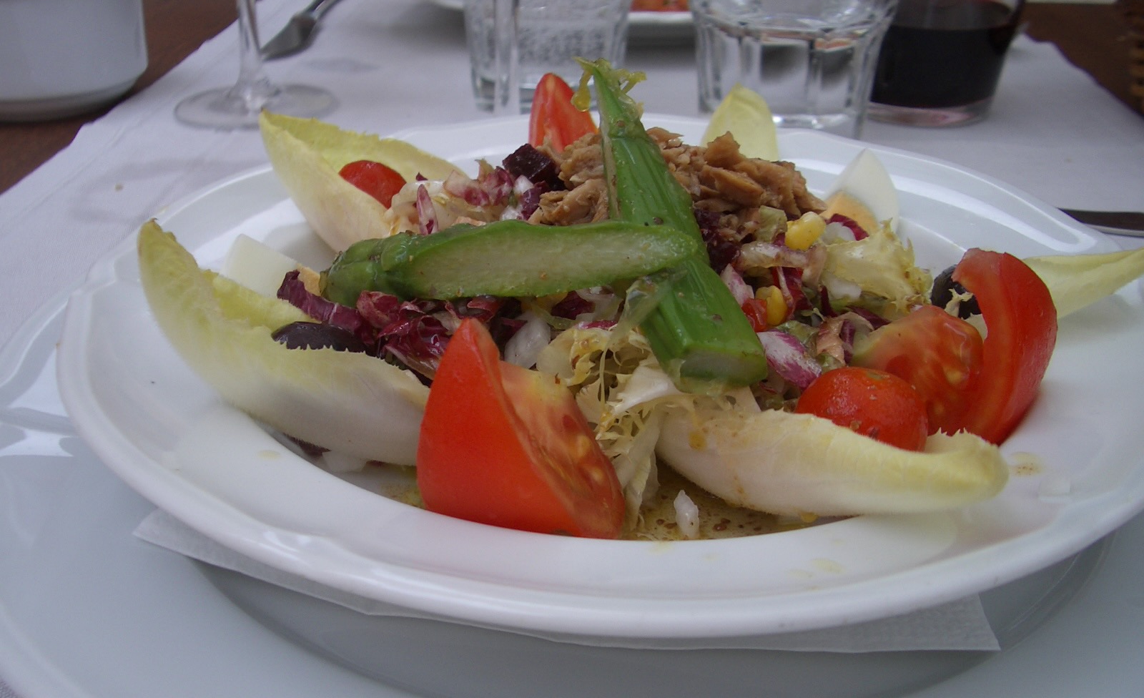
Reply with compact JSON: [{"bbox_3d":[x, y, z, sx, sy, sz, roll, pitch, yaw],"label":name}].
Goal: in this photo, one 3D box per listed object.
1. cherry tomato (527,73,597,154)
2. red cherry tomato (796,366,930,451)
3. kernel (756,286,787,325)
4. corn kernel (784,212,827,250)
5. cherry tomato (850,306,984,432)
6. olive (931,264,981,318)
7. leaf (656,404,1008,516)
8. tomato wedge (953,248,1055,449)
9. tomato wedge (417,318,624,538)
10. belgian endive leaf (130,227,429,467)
[{"bbox_3d":[-0.003,-0.052,0.313,0.028,0.042,0.026,-3,28,-5],"label":"cherry tomato"},{"bbox_3d":[0.052,0.013,0.208,0.025,0.022,0.025,0,28,0],"label":"red cherry tomato"},{"bbox_3d":[0.040,-0.009,0.228,0.007,0.009,0.005,13,28,12],"label":"kernel"},{"bbox_3d":[0.050,-0.025,0.247,0.007,0.009,0.006,38,16,-14],"label":"corn kernel"},{"bbox_3d":[0.066,0.005,0.224,0.025,0.025,0.019,11,30,19],"label":"cherry tomato"},{"bbox_3d":[0.084,-0.012,0.251,0.018,0.013,0.015,-16,32,-27],"label":"olive"},{"bbox_3d":[0.048,0.020,0.213,0.063,0.020,0.024,3,7,17],"label":"leaf"},{"bbox_3d":[0.081,0.000,0.216,0.020,0.037,0.021,-16,27,-34],"label":"tomato wedge"},{"bbox_3d":[-0.010,0.016,0.212,0.032,0.044,0.027,-14,18,40],"label":"tomato wedge"},{"bbox_3d":[-0.058,0.001,0.235,0.076,0.024,0.030,28,6,17],"label":"belgian endive leaf"}]

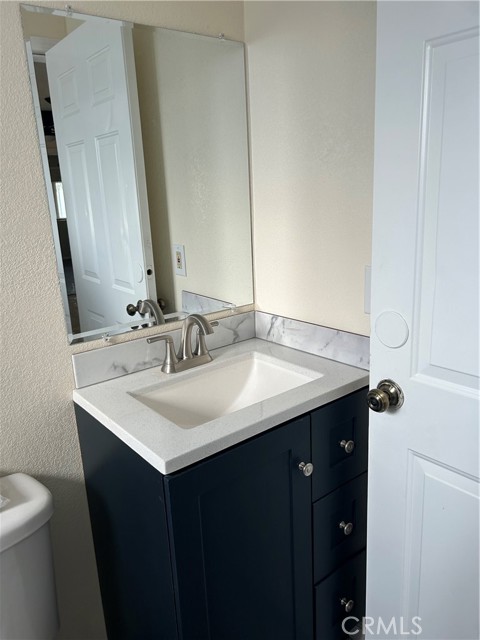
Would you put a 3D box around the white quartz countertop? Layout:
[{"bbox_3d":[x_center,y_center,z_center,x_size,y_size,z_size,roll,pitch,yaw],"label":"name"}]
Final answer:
[{"bbox_3d":[-0.040,0.169,1.248,0.627,0.028,0.485,-14,18,-36],"label":"white quartz countertop"}]

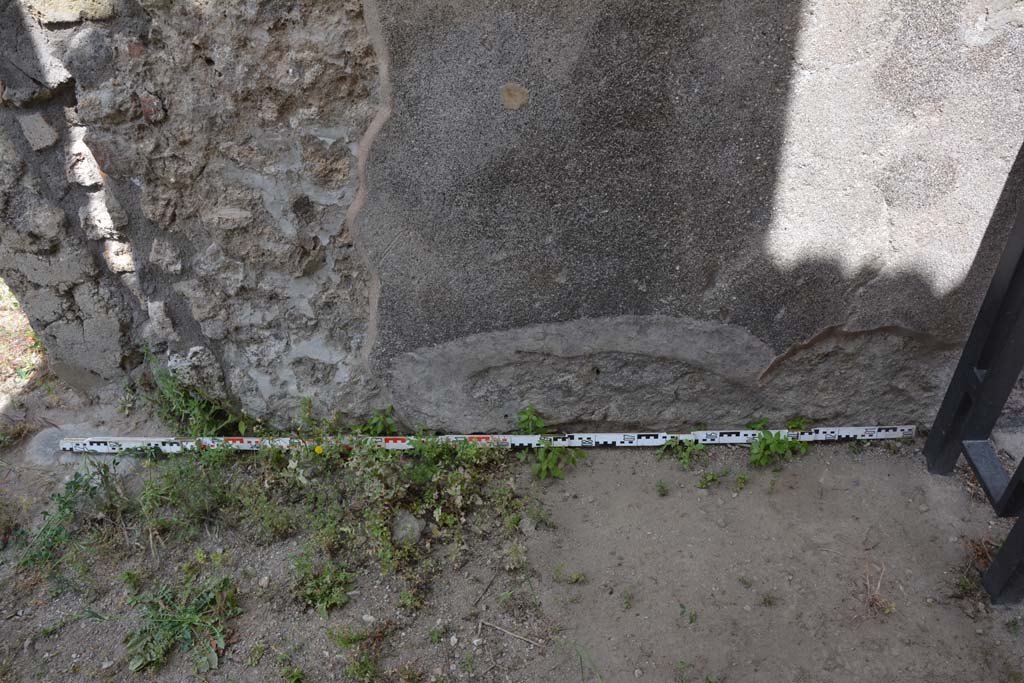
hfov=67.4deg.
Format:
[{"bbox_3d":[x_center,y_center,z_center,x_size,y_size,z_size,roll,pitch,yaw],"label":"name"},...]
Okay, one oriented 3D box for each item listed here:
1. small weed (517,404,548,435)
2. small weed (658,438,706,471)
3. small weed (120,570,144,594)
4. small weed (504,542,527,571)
[{"bbox_3d":[0.047,0.194,1.831,0.071,0.071,0.053,-1,38,0],"label":"small weed"},{"bbox_3d":[0.392,0.258,1.767,0.110,0.050,0.073,-1,35,0],"label":"small weed"},{"bbox_3d":[-0.751,0.478,1.521,0.041,0.036,0.036,-1,38,0],"label":"small weed"},{"bbox_3d":[0.007,0.435,1.553,0.044,0.035,0.042,-1,38,0],"label":"small weed"}]

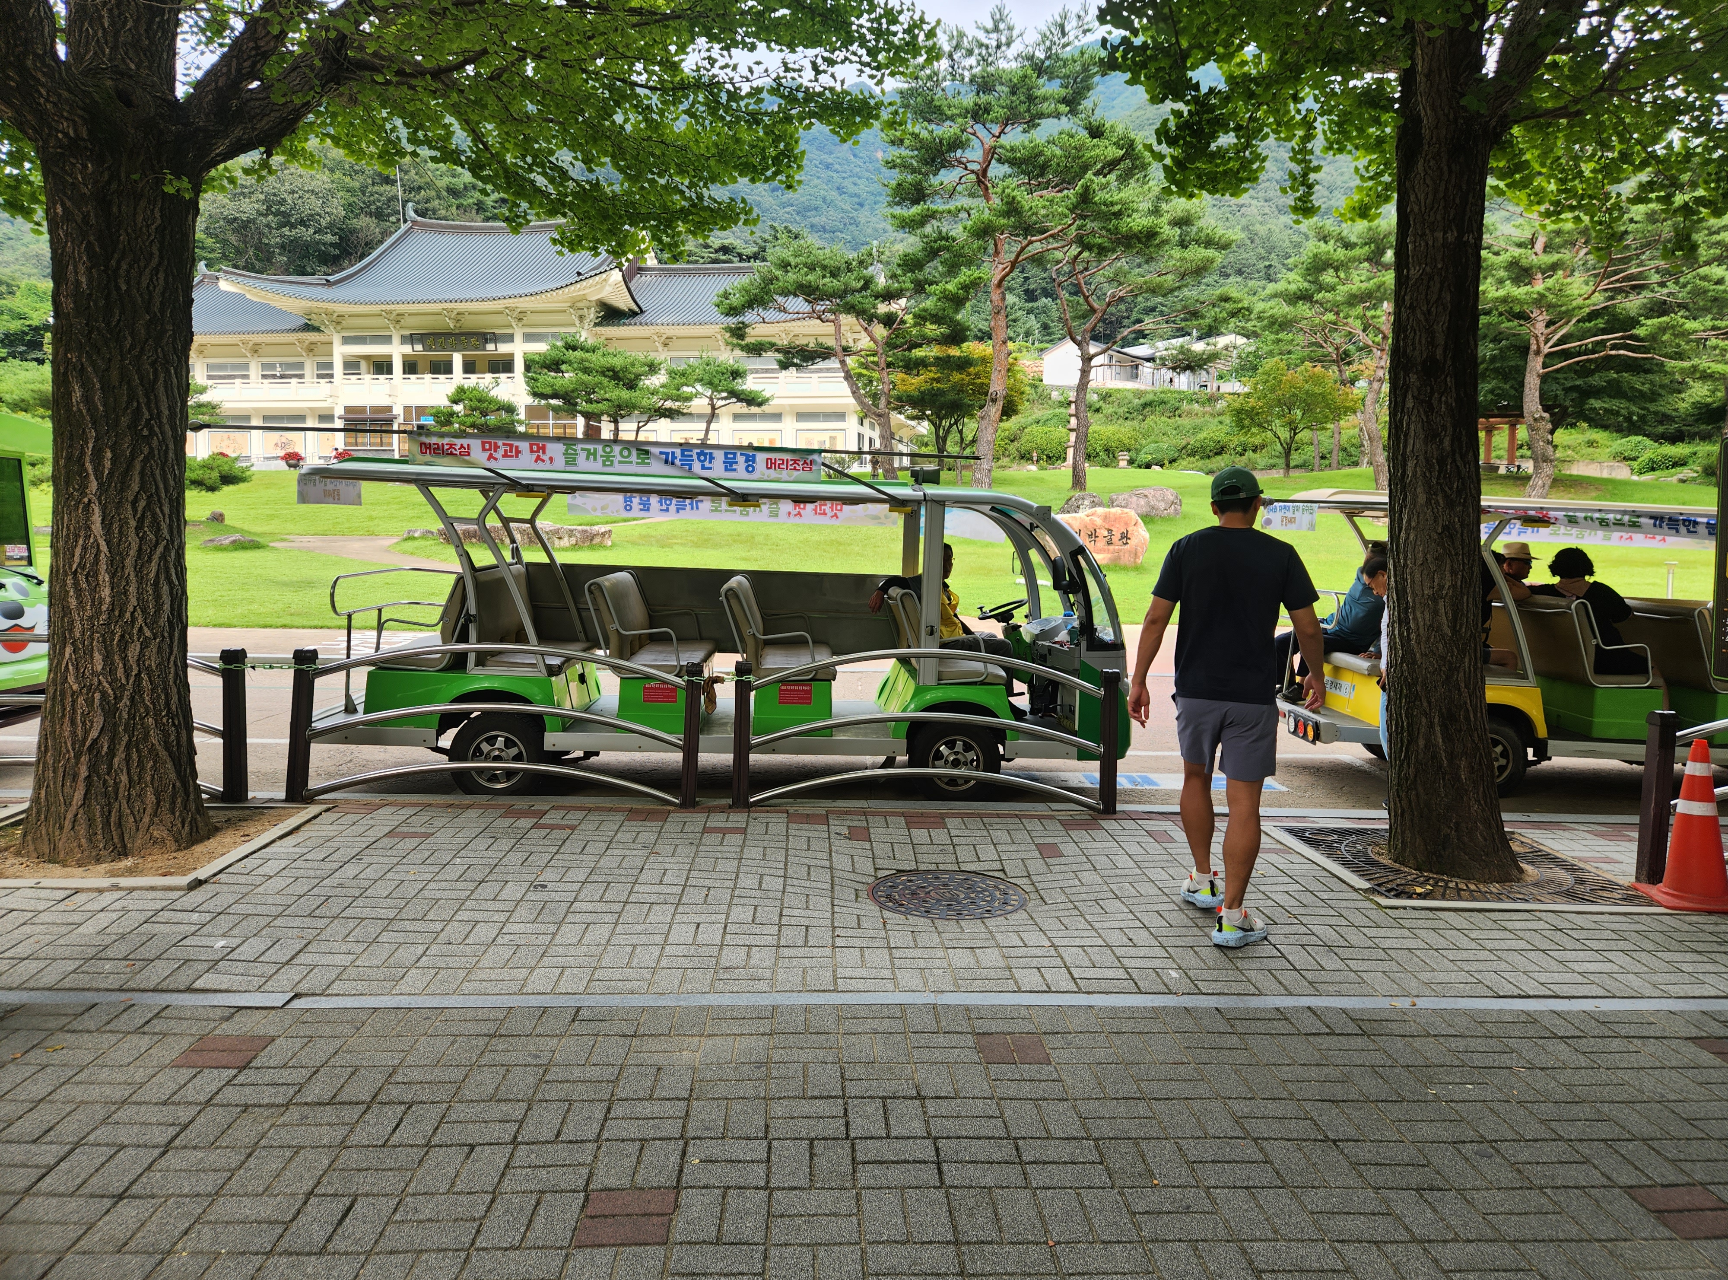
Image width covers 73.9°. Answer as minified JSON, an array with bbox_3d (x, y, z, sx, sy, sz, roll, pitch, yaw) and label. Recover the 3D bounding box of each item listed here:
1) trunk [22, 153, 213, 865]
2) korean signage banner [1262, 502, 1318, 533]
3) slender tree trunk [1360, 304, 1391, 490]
[{"bbox_3d":[-3.290,-0.590,5.020,0.720,3.000,0.700,1,5,-17],"label":"trunk"},{"bbox_3d":[2.991,-0.861,8.050,0.030,0.200,1.100,2,6,0],"label":"korean signage banner"},{"bbox_3d":[16.950,-8.040,38.000,1.050,6.100,0.800,1,5,0],"label":"slender tree trunk"}]

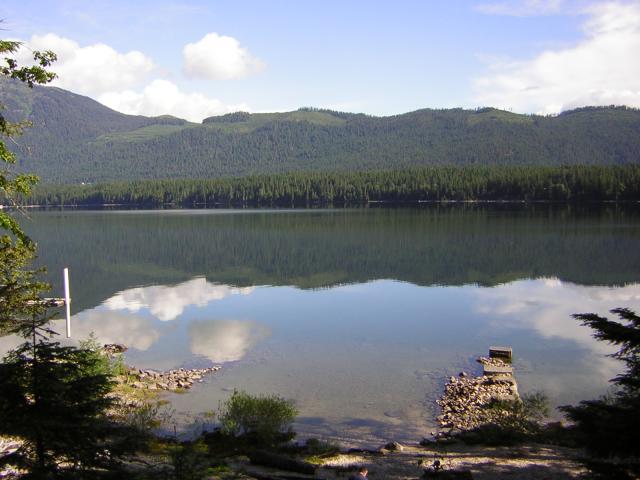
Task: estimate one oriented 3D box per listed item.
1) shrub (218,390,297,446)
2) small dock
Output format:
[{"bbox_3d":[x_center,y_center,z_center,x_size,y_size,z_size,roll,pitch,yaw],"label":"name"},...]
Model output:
[{"bbox_3d":[-1.689,4.686,17.858,2.000,1.300,1.600,-1,4,-5],"label":"shrub"},{"bbox_3d":[7.351,4.648,27.088,0.870,0.460,0.750,0,4,14],"label":"small dock"}]

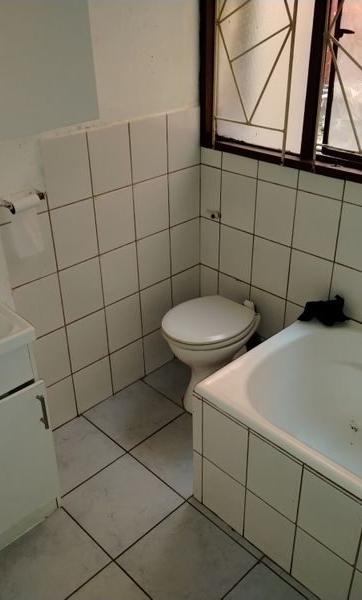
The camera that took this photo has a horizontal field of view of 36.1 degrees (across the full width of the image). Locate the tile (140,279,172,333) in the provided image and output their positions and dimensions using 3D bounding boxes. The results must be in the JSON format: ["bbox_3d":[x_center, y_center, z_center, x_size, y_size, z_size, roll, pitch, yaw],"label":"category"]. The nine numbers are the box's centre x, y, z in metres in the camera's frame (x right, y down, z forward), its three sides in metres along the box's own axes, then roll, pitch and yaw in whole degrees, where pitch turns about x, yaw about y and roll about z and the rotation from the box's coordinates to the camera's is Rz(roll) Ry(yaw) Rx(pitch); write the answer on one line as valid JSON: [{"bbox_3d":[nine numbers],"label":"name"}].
[{"bbox_3d":[-0.119,0.034,2.672,0.199,0.251,0.010,-27,38,-37],"label":"tile"}]

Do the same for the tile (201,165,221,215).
[{"bbox_3d":[0.136,-0.491,2.551,0.010,0.248,0.122,-27,38,-37],"label":"tile"}]

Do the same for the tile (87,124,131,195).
[{"bbox_3d":[-0.278,-0.550,2.175,0.199,0.251,0.010,-27,38,-37],"label":"tile"}]

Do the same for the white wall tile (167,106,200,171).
[{"bbox_3d":[0.012,-0.695,2.419,0.197,0.247,0.010,-27,38,-37],"label":"white wall tile"}]

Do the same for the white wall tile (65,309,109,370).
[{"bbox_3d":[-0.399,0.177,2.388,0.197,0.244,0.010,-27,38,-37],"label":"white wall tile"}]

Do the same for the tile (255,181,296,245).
[{"bbox_3d":[0.393,-0.364,2.319,0.010,0.248,0.201,-27,38,-37],"label":"tile"}]

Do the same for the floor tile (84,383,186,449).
[{"bbox_3d":[-0.214,0.522,2.551,0.354,0.010,0.333,-27,38,-37],"label":"floor tile"}]

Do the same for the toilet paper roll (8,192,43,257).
[{"bbox_3d":[-0.535,-0.253,1.926,0.102,0.205,0.055,-27,38,-37],"label":"toilet paper roll"}]

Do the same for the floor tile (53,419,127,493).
[{"bbox_3d":[-0.465,0.651,2.335,0.354,0.010,0.333,-27,38,-37],"label":"floor tile"}]

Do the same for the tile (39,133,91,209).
[{"bbox_3d":[-0.419,-0.474,2.043,0.199,0.246,0.010,-27,38,-37],"label":"tile"}]

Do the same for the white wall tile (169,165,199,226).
[{"bbox_3d":[0.016,-0.476,2.541,0.201,0.251,0.010,-27,38,-37],"label":"white wall tile"}]

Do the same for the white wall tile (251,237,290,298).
[{"bbox_3d":[0.398,-0.146,2.444,0.010,0.248,0.201,-27,38,-37],"label":"white wall tile"}]

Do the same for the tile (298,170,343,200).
[{"bbox_3d":[0.538,-0.438,2.122,0.010,0.076,0.201,-27,38,-37],"label":"tile"}]

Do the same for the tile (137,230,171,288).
[{"bbox_3d":[-0.124,-0.186,2.536,0.198,0.248,0.010,-27,38,-37],"label":"tile"}]

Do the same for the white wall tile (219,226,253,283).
[{"bbox_3d":[0.261,-0.214,2.586,0.010,0.250,0.201,-27,38,-37],"label":"white wall tile"}]

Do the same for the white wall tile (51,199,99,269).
[{"bbox_3d":[-0.414,-0.258,2.168,0.199,0.249,0.010,-27,38,-37],"label":"white wall tile"}]

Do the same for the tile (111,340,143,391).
[{"bbox_3d":[-0.257,0.320,2.674,0.199,0.238,0.010,-27,38,-37],"label":"tile"}]

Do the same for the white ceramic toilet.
[{"bbox_3d":[0.145,0.254,2.576,0.470,0.435,0.370,-27,38,-37],"label":"white ceramic toilet"}]

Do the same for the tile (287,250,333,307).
[{"bbox_3d":[0.541,-0.074,2.314,0.010,0.249,0.201,-27,38,-37],"label":"tile"}]

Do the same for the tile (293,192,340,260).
[{"bbox_3d":[0.531,-0.289,2.167,0.010,0.244,0.199,-26,38,-36],"label":"tile"}]

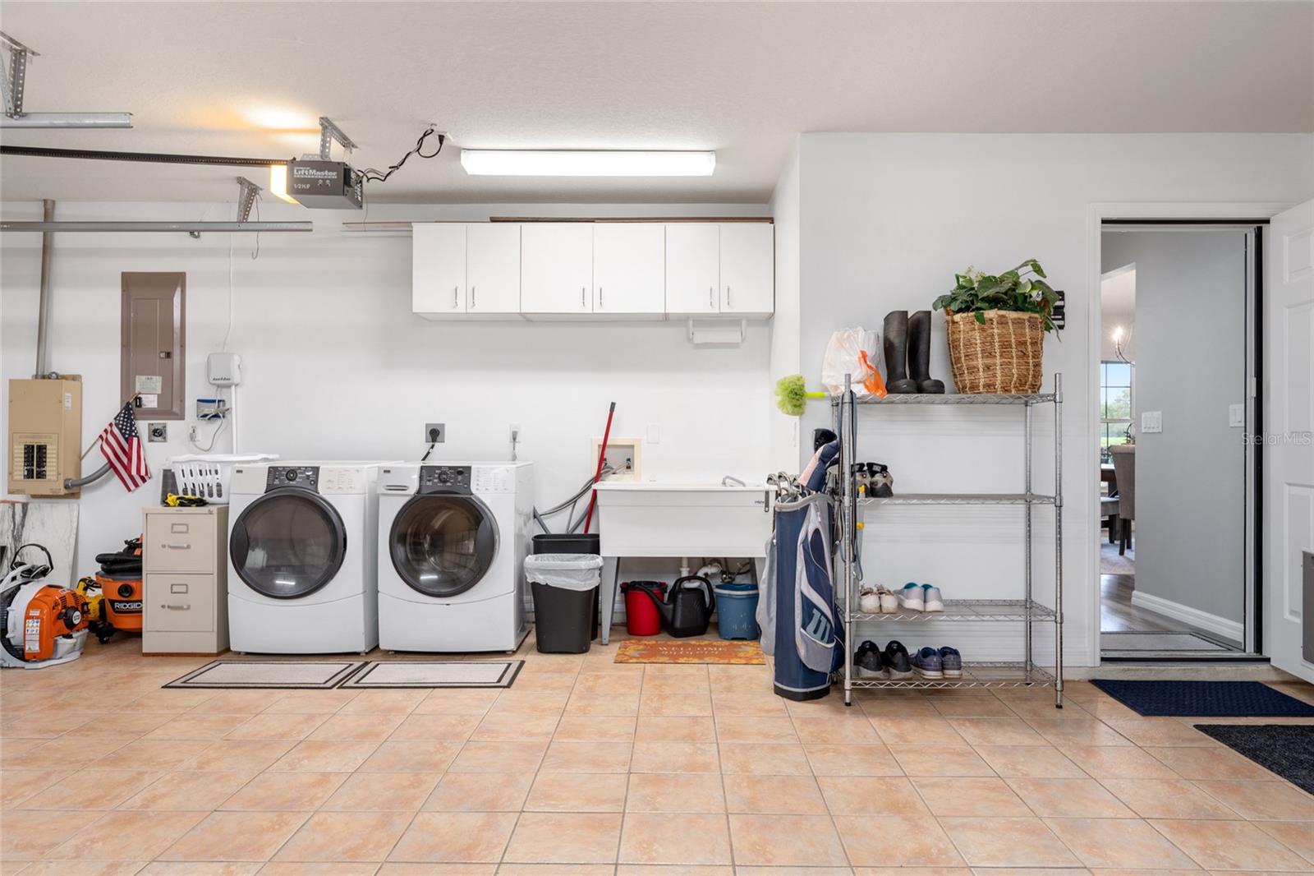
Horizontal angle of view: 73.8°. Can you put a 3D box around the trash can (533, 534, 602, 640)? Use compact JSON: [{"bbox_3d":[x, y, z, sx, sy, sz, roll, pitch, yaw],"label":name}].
[{"bbox_3d":[-0.488,0.834,4.889,0.385,0.555,0.280,0,0,0],"label":"trash can"}]

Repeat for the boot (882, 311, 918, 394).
[{"bbox_3d":[1.043,-0.369,3.794,0.106,0.377,0.290,0,0,-2],"label":"boot"}]

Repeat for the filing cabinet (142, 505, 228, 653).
[{"bbox_3d":[-2.430,0.736,4.786,0.382,0.750,0.650,0,0,0],"label":"filing cabinet"}]

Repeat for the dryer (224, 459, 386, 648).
[{"bbox_3d":[-1.812,0.623,4.725,0.695,0.963,0.750,0,0,1],"label":"dryer"}]

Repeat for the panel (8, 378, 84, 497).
[{"bbox_3d":[-3.566,-0.007,5.113,0.326,0.726,0.160,0,0,1],"label":"panel"}]

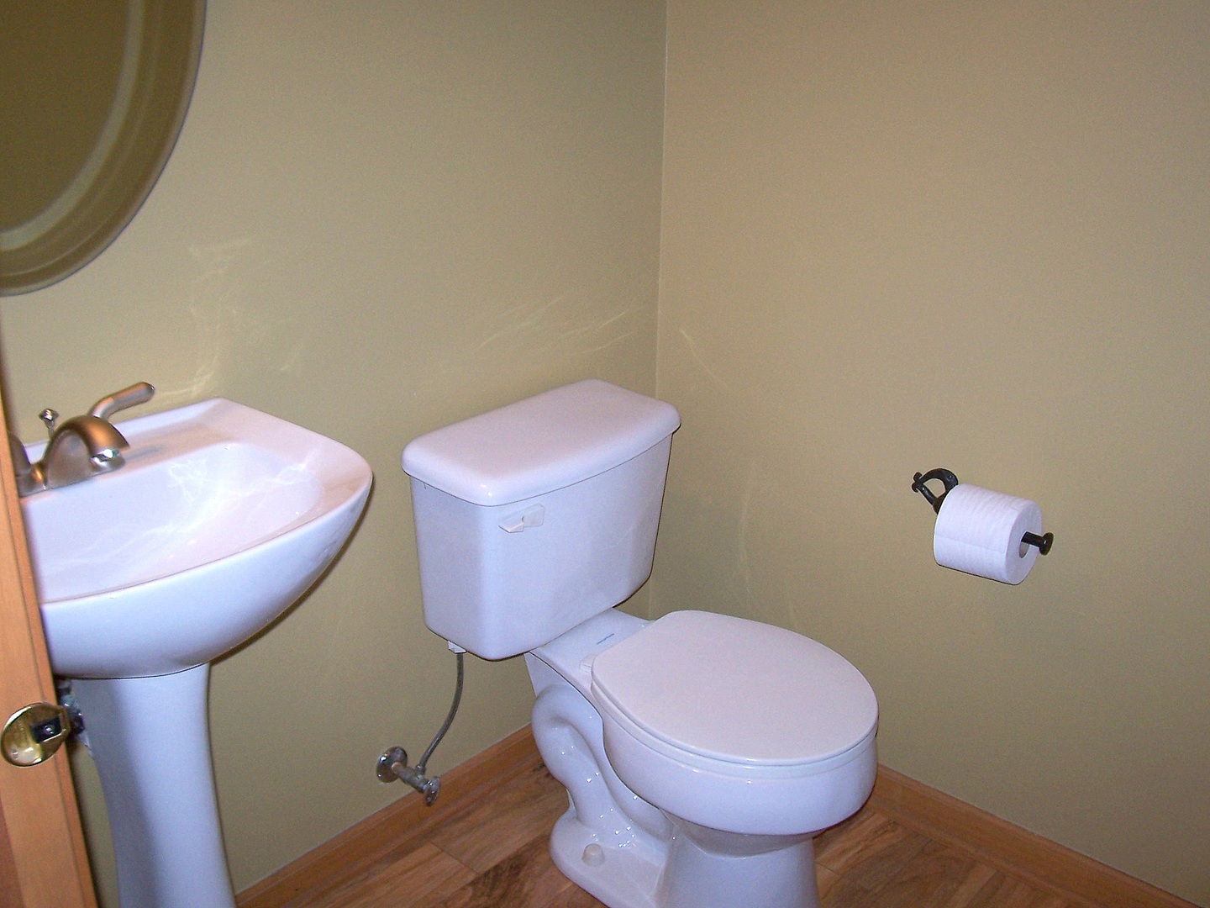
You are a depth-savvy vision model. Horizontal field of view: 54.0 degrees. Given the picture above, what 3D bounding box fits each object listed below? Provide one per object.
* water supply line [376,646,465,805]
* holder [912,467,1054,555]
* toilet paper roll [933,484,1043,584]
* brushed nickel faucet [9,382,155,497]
[{"bbox_3d":[-0.283,0.411,1.840,0.108,0.246,0.100,18,26,38],"label":"water supply line"},{"bbox_3d":[0.550,0.089,1.763,0.258,0.072,0.100,18,26,38],"label":"holder"},{"bbox_3d":[0.557,0.116,1.720,0.108,0.124,0.124,18,26,38],"label":"toilet paper roll"},{"bbox_3d":[-0.550,-0.009,1.249,0.138,0.083,0.205,18,26,38],"label":"brushed nickel faucet"}]

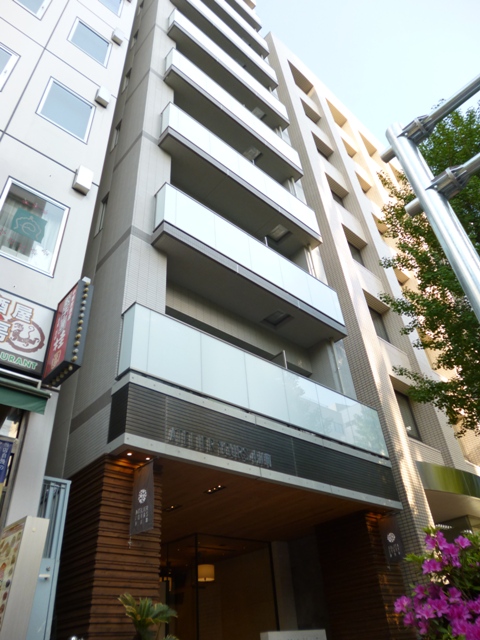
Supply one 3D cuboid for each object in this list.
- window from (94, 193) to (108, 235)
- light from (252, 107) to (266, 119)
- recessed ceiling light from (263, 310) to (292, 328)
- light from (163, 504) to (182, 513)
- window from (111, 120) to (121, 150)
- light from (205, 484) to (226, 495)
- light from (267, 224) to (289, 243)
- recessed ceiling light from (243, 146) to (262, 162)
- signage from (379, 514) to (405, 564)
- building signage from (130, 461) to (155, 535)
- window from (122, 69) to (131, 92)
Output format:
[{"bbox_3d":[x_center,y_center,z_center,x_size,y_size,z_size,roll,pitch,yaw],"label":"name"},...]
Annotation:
[{"bbox_3d":[-3.265,-2.489,10.636,0.110,1.420,0.447,26,-48,-33],"label":"window"},{"bbox_3d":[0.665,-8.109,17.779,0.557,0.080,0.557,26,-48,-33],"label":"light"},{"bbox_3d":[0.921,-0.037,10.803,0.557,0.080,0.557,26,-48,-33],"label":"recessed ceiling light"},{"bbox_3d":[-1.171,3.275,7.766,0.130,0.070,0.420,26,-48,-33],"label":"light"},{"bbox_3d":[-3.522,-5.263,12.836,0.110,1.420,0.447,26,-48,-33],"label":"window"},{"bbox_3d":[-0.415,2.703,7.134,0.130,0.070,0.420,26,-48,-33],"label":"light"},{"bbox_3d":[1.165,-2.567,13.369,0.557,0.080,0.557,26,-48,-33],"label":"light"},{"bbox_3d":[0.410,-5.585,15.204,0.557,0.080,0.557,26,-48,-33],"label":"recessed ceiling light"},{"bbox_3d":[2.954,4.247,8.612,0.020,0.813,0.410,28,-49,-35],"label":"signage"},{"bbox_3d":[-1.230,2.207,5.528,0.410,0.813,0.020,-32,-46,30],"label":"building signage"},{"bbox_3d":[-3.779,-8.037,15.036,0.110,1.420,0.447,26,-48,-33],"label":"window"}]

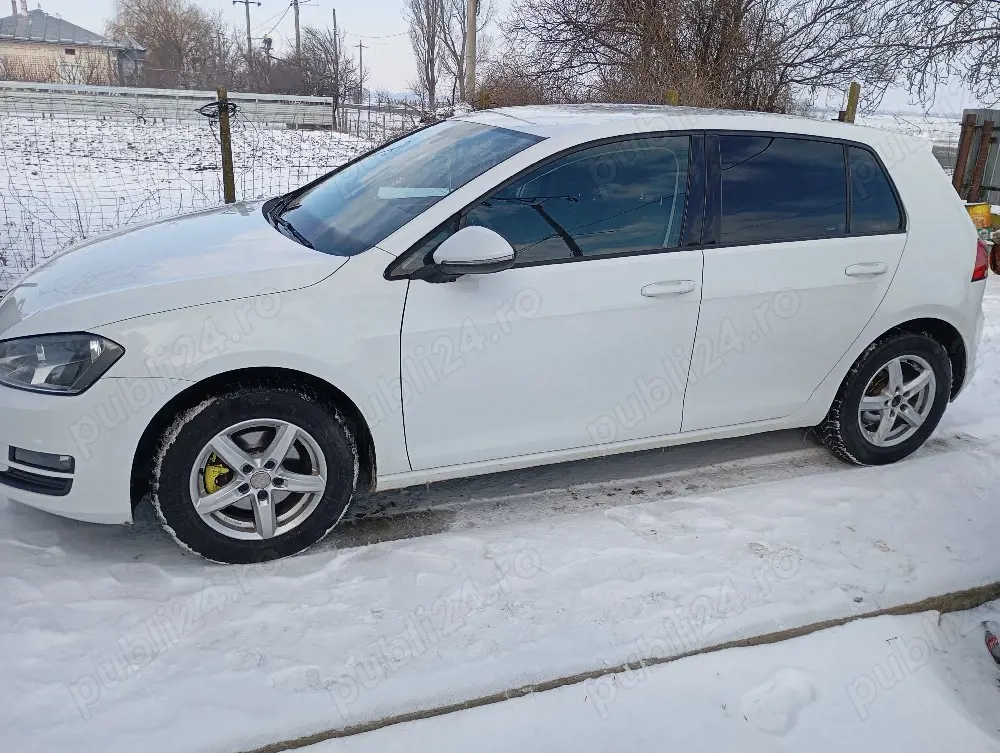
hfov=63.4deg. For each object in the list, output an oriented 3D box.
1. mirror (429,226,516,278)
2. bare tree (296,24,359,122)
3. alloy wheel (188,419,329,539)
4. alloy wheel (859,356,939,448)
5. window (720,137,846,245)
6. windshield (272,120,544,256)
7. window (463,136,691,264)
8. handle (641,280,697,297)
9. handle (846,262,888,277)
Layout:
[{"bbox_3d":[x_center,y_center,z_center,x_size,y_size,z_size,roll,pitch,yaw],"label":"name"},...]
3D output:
[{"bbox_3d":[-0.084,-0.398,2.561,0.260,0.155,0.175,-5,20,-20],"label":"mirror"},{"bbox_3d":[-9.104,-16.018,43.249,3.600,4.900,3.300,-2,19,-11],"label":"bare tree"},{"bbox_3d":[-0.791,0.308,2.656,0.416,0.416,0.180,-5,20,-20],"label":"alloy wheel"},{"bbox_3d":[1.679,0.080,3.553,0.416,0.416,0.180,-5,20,-20],"label":"alloy wheel"},{"bbox_3d":[1.101,-0.718,3.113,0.620,0.400,0.050,-5,-1,-20],"label":"window"},{"bbox_3d":[-0.443,-0.804,3.284,0.930,0.100,1.380,-34,27,-7],"label":"windshield"},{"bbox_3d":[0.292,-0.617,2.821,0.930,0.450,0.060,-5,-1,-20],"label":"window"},{"bbox_3d":[0.596,-0.311,2.853,0.212,0.045,0.046,-5,20,-20],"label":"handle"},{"bbox_3d":[1.420,-0.416,3.139,0.207,0.044,0.046,-5,20,-20],"label":"handle"}]

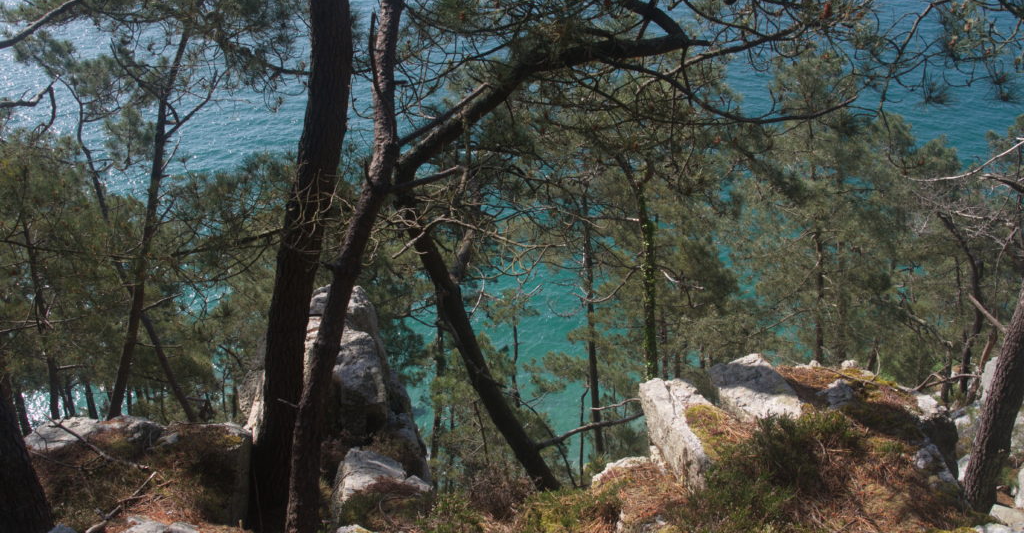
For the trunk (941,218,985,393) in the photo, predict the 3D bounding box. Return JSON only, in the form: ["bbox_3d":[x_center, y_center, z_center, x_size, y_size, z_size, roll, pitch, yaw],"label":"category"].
[{"bbox_3d":[5.422,0.483,11.272,0.580,2.360,0.360,0,22,26],"label":"trunk"}]

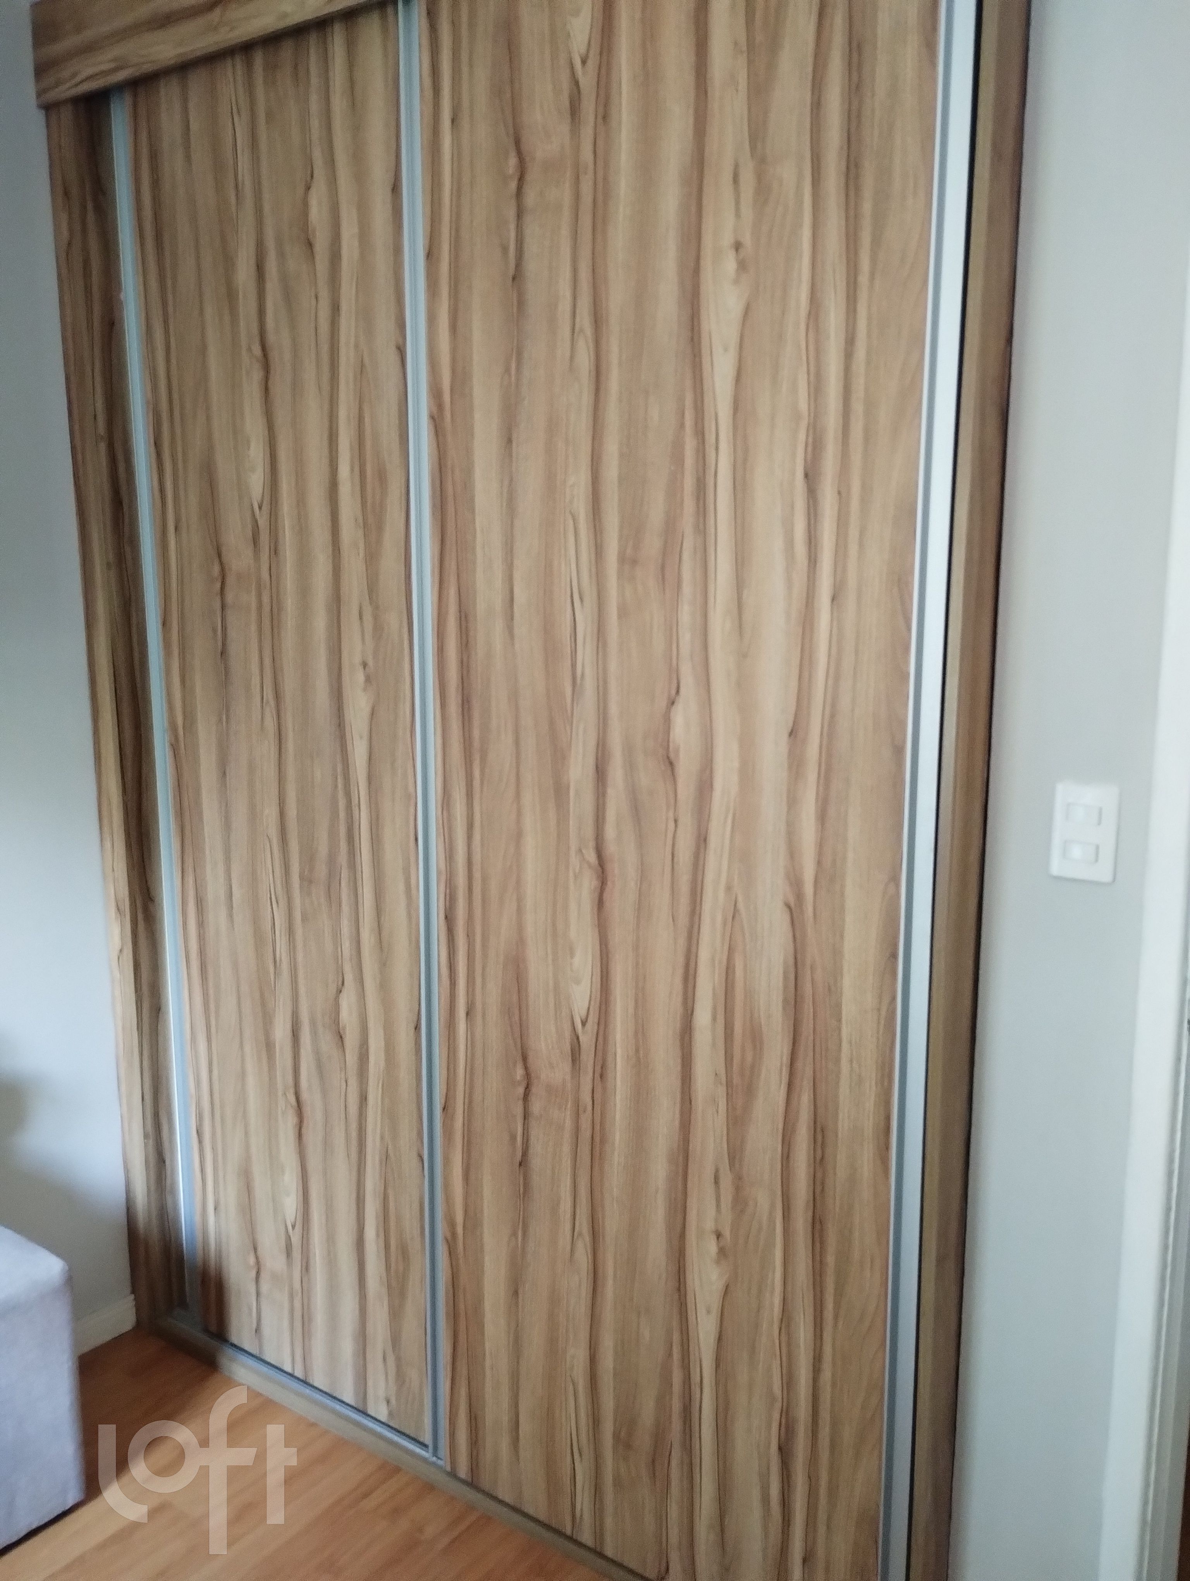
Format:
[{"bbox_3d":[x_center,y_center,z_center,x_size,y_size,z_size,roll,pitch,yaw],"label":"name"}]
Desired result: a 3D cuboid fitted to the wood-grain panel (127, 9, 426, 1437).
[{"bbox_3d":[-0.537,-0.033,2.254,0.637,2.389,0.028,7,12,34],"label":"wood-grain panel"}]

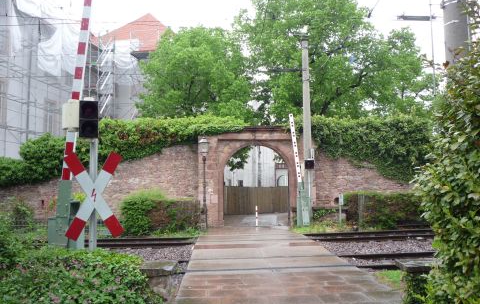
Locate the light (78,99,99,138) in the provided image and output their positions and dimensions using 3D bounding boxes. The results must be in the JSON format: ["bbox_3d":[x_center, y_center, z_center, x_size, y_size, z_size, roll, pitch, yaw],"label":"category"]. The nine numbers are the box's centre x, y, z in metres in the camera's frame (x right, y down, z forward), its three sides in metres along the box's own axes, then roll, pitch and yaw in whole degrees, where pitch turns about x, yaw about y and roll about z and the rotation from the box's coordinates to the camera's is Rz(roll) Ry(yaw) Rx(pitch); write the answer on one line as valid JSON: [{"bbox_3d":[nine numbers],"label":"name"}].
[{"bbox_3d":[-2.051,-0.439,6.080,0.260,0.510,0.250,-1,-4,-7],"label":"light"}]

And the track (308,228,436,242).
[{"bbox_3d":[3.578,2.362,12.346,3.700,0.170,1.250,-1,-4,-2],"label":"track"}]

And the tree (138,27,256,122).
[{"bbox_3d":[-2.141,-1.715,22.846,5.700,9.716,5.500,-1,-4,0],"label":"tree"}]

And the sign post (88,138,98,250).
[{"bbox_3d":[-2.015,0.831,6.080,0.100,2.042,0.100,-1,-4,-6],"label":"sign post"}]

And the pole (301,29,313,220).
[{"bbox_3d":[2.241,-0.781,15.135,0.270,6.596,0.270,-1,-4,0],"label":"pole"}]

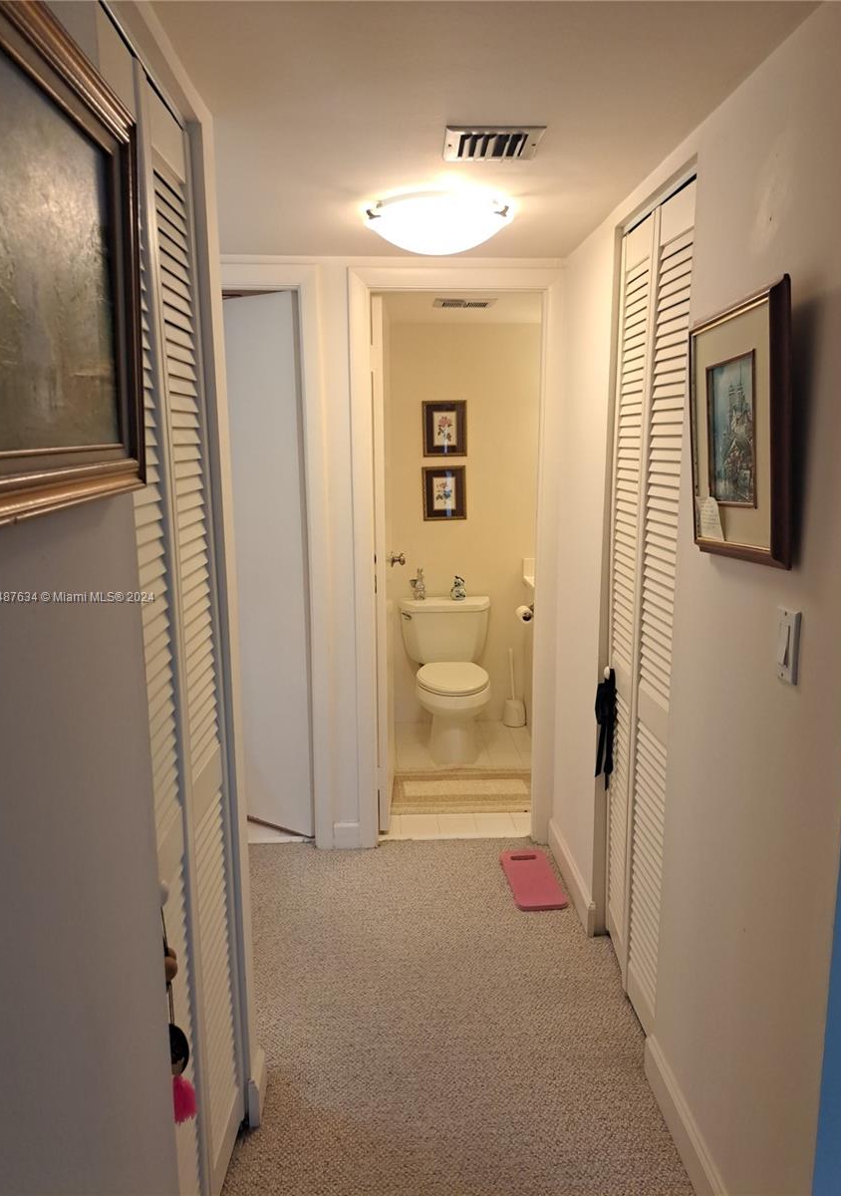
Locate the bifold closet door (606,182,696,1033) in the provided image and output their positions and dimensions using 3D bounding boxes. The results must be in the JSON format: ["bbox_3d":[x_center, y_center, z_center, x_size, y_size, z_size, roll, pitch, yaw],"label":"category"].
[{"bbox_3d":[0.586,0.084,2.139,0.045,2.048,0.591,-1,10,-3],"label":"bifold closet door"}]

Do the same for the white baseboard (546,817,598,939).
[{"bbox_3d":[0.523,0.957,2.882,0.018,0.102,0.597,-1,10,-3],"label":"white baseboard"}]

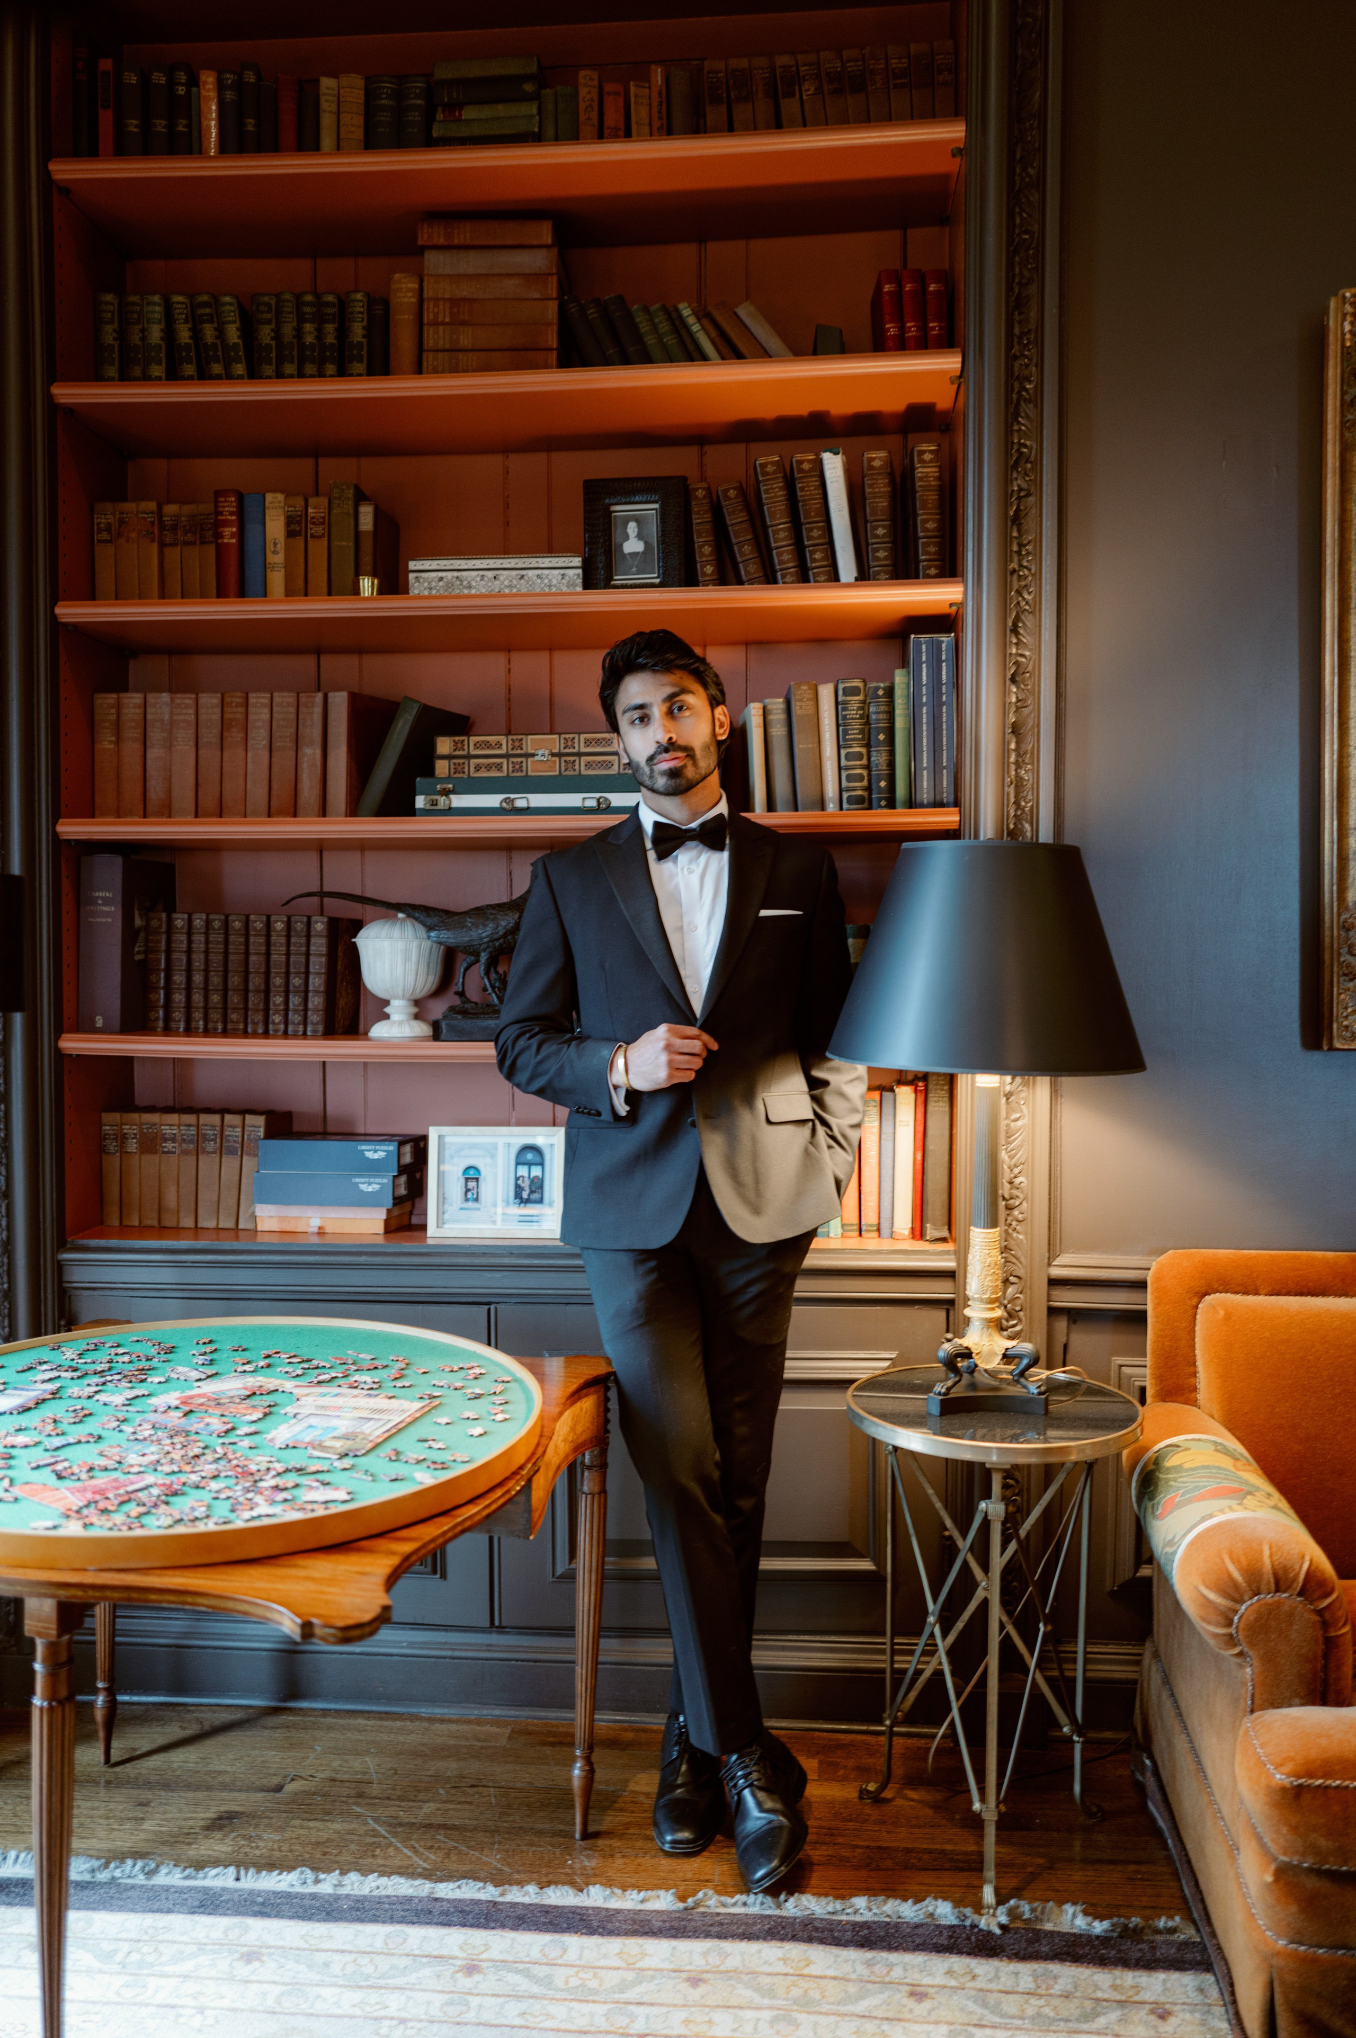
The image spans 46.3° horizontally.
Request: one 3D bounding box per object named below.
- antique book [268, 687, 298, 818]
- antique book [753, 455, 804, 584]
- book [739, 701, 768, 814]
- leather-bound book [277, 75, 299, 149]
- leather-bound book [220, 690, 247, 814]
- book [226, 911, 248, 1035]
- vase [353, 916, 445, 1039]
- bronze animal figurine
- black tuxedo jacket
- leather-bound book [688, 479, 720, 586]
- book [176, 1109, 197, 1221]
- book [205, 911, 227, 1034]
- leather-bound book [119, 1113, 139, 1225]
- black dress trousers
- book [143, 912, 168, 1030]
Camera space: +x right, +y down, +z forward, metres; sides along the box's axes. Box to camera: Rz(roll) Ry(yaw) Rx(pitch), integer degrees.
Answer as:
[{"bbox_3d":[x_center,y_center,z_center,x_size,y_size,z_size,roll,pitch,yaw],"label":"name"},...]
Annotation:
[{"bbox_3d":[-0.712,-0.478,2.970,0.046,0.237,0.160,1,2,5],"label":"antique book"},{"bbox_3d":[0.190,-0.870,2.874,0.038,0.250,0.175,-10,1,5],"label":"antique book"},{"bbox_3d":[0.134,-0.445,2.785,0.021,0.196,0.152,-2,2,-5],"label":"book"},{"bbox_3d":[-0.703,-1.620,2.966,0.039,0.210,0.148,0,2,5],"label":"leather-bound book"},{"bbox_3d":[-0.811,-0.481,2.999,0.048,0.243,0.160,1,2,5],"label":"leather-bound book"},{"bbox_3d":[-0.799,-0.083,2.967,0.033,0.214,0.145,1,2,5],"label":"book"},{"bbox_3d":[-0.508,-0.077,2.889,0.172,0.223,0.172,0,2,5],"label":"vase"},{"bbox_3d":[-0.466,-0.146,2.910,0.542,0.288,0.129,0,2,5],"label":"bronze animal figurine"},{"bbox_3d":[0.005,0.009,2.525,0.591,0.713,0.327,0,2,2],"label":"black tuxedo jacket"},{"bbox_3d":[0.058,-0.853,2.915,0.038,0.218,0.148,-6,1,5],"label":"leather-bound book"},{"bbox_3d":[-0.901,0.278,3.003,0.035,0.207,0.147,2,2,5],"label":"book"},{"bbox_3d":[-0.846,-0.086,3.003,0.035,0.223,0.155,2,2,5],"label":"book"},{"bbox_3d":[-1.019,0.284,3.045,0.036,0.213,0.150,0,2,5],"label":"leather-bound book"},{"bbox_3d":[0.031,0.647,2.459,0.358,0.930,0.300,0,2,3],"label":"black dress trousers"},{"bbox_3d":[-0.967,-0.087,3.032,0.037,0.223,0.153,2,2,5],"label":"book"}]

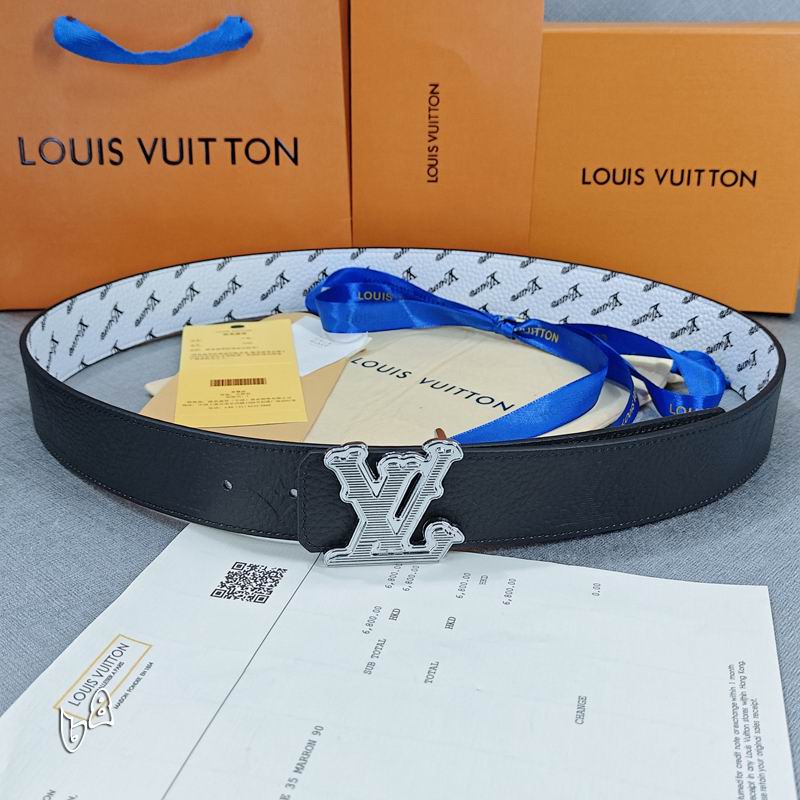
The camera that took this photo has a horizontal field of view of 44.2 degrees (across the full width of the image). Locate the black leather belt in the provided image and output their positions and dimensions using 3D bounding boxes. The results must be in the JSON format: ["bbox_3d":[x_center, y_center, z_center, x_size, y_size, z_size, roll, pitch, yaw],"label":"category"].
[{"bbox_3d":[-0.002,-0.020,0.487,0.354,0.041,0.314,0,22,0],"label":"black leather belt"}]

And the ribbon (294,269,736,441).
[{"bbox_3d":[0.038,-0.020,0.482,0.237,0.039,0.170,8,23,19],"label":"ribbon"}]

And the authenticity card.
[{"bbox_3d":[-0.080,-0.016,0.495,0.059,0.002,0.119,-3,28,-9],"label":"authenticity card"}]

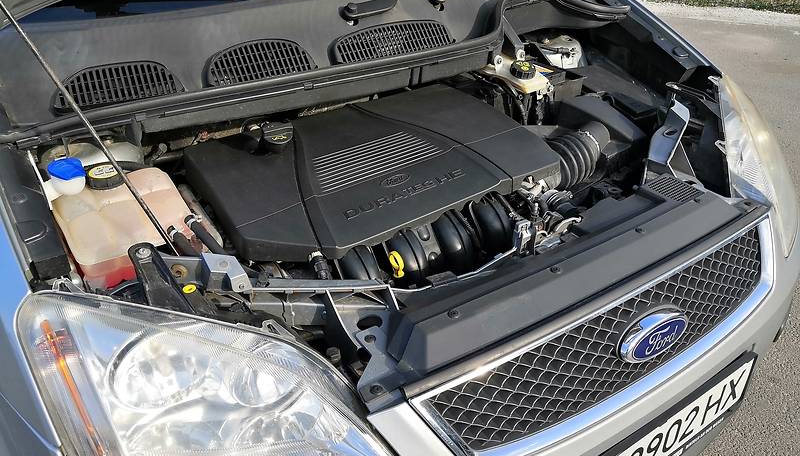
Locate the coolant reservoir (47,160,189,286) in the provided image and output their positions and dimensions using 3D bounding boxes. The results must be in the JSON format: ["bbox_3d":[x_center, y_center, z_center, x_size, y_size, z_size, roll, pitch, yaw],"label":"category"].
[{"bbox_3d":[-0.421,0.021,0.981,0.180,0.175,0.235,-21,39,-27],"label":"coolant reservoir"}]

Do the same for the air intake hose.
[{"bbox_3d":[0.336,-0.135,1.250,0.125,0.103,0.103,-27,42,-33],"label":"air intake hose"}]

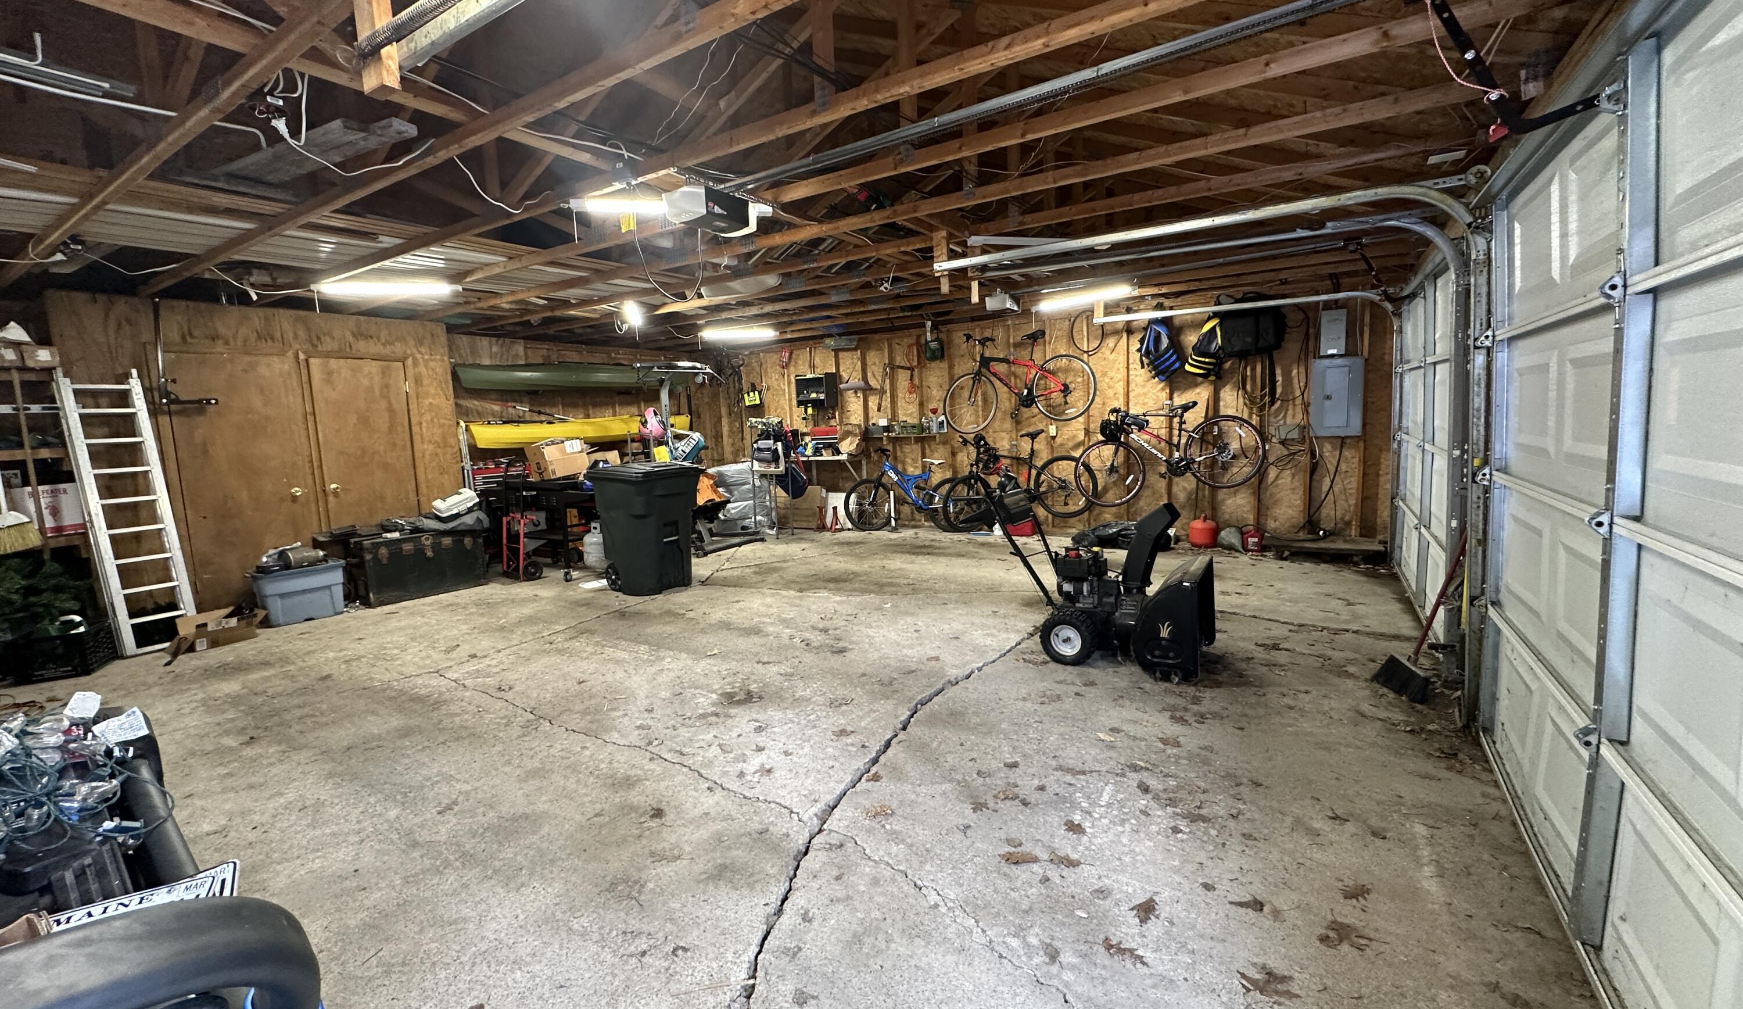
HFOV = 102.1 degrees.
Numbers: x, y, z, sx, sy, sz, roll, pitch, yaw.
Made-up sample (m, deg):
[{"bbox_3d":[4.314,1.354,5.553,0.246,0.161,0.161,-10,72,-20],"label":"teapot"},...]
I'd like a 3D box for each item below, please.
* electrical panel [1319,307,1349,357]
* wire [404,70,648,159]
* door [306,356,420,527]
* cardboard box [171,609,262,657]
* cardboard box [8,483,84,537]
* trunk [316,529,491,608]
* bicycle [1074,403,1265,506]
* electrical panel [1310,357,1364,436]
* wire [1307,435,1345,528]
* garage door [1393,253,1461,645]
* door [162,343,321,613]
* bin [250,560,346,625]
[{"bbox_3d":[4.189,-1.553,6.387,0.185,0.390,0.090,2,8,32],"label":"electrical panel"},{"bbox_3d":[-1.291,-1.457,2.745,0.070,0.090,1.020,2,8,32],"label":"wire"},{"bbox_3d":[-4.487,-0.255,6.360,0.050,2.040,0.760,1,7,32],"label":"door"},{"bbox_3d":[-4.650,0.882,5.011,0.300,0.210,0.430,-1,6,20],"label":"cardboard box"},{"bbox_3d":[-5.635,0.030,4.801,0.260,0.345,0.350,1,7,32],"label":"cardboard box"},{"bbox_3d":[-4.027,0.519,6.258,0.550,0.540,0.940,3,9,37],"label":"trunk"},{"bbox_3d":[2.832,-0.534,6.883,1.740,0.965,0.600,-12,0,35],"label":"bicycle"},{"bbox_3d":[4.252,-0.979,6.431,0.380,0.705,0.090,2,8,32],"label":"electrical panel"},{"bbox_3d":[4.157,-0.199,6.453,0.260,0.840,0.080,1,7,32],"label":"wire"},{"bbox_3d":[3.613,-0.387,4.621,0.060,2.130,2.740,1,7,32],"label":"garage door"},{"bbox_3d":[-4.957,-0.153,5.621,0.050,2.040,0.770,1,7,32],"label":"door"},{"bbox_3d":[-4.493,0.692,5.549,0.420,0.400,0.560,4,9,40],"label":"bin"}]

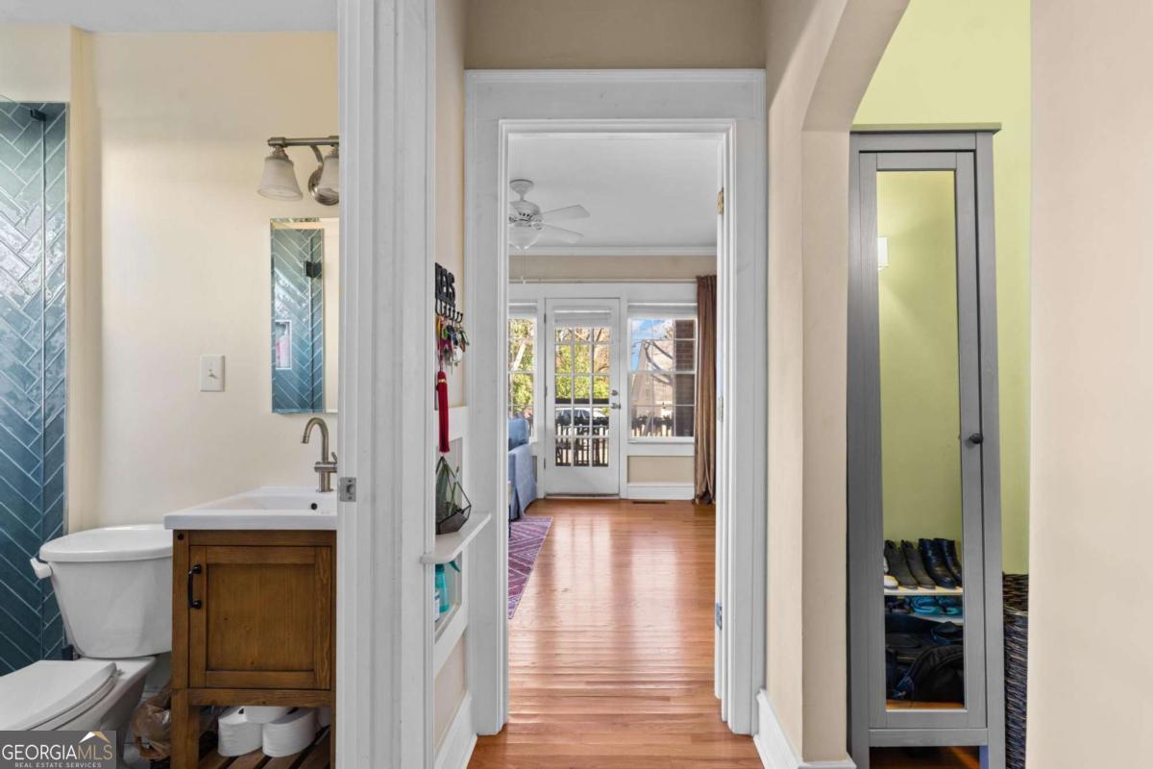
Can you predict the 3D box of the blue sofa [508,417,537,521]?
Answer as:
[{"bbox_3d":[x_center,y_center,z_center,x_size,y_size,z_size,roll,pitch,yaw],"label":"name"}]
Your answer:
[{"bbox_3d":[-1.400,0.765,4.930,1.950,0.870,0.880,0,0,0],"label":"blue sofa"}]

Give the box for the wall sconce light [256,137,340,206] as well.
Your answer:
[{"bbox_3d":[-0.788,-0.637,1.550,0.305,0.210,0.185,0,0,0],"label":"wall sconce light"}]

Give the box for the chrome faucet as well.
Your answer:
[{"bbox_3d":[-0.775,0.217,1.550,0.095,0.235,0.155,0,0,0],"label":"chrome faucet"}]

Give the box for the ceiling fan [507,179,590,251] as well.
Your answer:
[{"bbox_3d":[-0.400,-1.190,3.600,1.060,0.490,1.060,0,0,0],"label":"ceiling fan"}]

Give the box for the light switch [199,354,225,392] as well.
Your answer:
[{"bbox_3d":[-1.160,-0.034,1.632,0.073,0.116,0.015,0,0,0],"label":"light switch"}]

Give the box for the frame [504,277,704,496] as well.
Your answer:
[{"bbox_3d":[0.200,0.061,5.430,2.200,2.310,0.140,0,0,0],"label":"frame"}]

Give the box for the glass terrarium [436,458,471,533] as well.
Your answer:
[{"bbox_3d":[-0.410,0.337,1.585,0.165,0.225,0.165,0,0,0],"label":"glass terrarium"}]

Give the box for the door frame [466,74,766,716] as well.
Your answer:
[{"bbox_3d":[0.139,0.063,1.840,1.040,2.310,0.140,0,0,0],"label":"door frame"}]

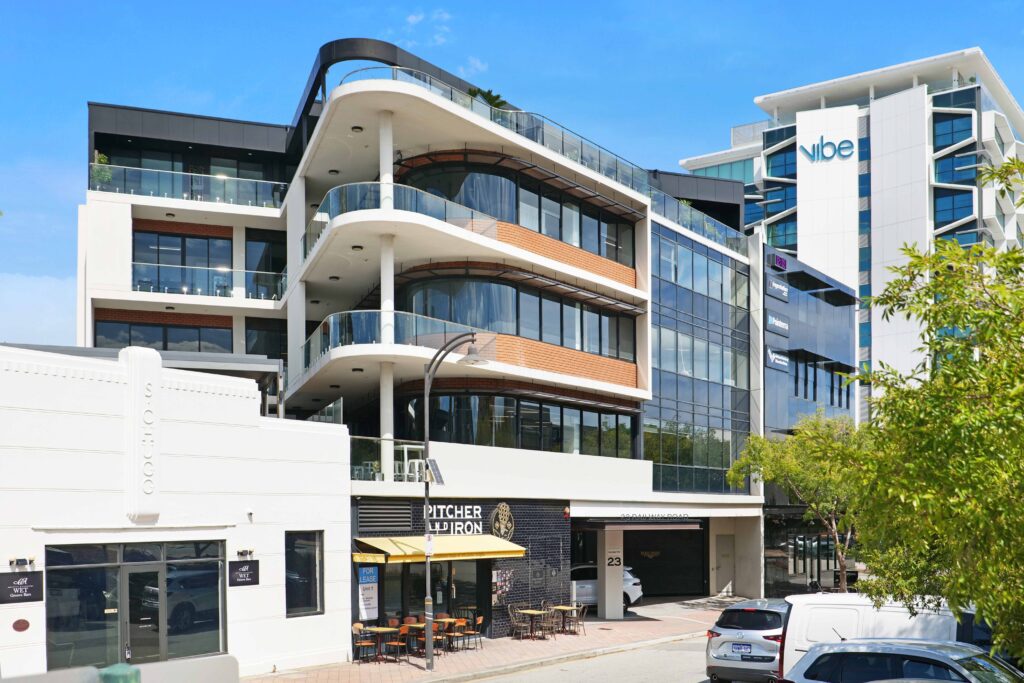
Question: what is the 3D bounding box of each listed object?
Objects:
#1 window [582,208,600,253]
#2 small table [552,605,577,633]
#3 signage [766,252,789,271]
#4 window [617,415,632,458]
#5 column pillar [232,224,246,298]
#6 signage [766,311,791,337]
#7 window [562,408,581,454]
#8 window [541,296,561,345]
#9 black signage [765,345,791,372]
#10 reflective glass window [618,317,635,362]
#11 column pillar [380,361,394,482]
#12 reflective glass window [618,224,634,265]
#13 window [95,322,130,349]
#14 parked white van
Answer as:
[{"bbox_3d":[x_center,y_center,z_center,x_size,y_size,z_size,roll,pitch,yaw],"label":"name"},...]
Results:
[{"bbox_3d":[2.561,-3.575,32.066,0.100,1.260,1.036,-6,-10,38],"label":"window"},{"bbox_3d":[1.545,8.211,29.300,0.660,0.740,0.660,-6,-10,38],"label":"small table"},{"bbox_3d":[11.768,-3.475,43.800,0.280,0.480,1.080,-3,-4,39],"label":"signage"},{"bbox_3d":[3.955,3.376,35.193,0.100,1.501,1.080,-5,-7,38],"label":"window"},{"bbox_3d":[-10.764,-3.020,39.300,0.540,3.120,0.450,1,-3,-18],"label":"column pillar"},{"bbox_3d":[11.630,-0.805,43.795,0.120,0.989,2.599,-5,-7,38],"label":"signage"},{"bbox_3d":[1.864,2.819,31.190,0.100,1.420,0.980,-6,-10,38],"label":"window"},{"bbox_3d":[1.244,-0.648,31.866,0.100,1.392,1.076,-3,-4,38],"label":"window"},{"bbox_3d":[12.344,0.798,46.311,0.150,1.009,2.766,-3,-4,38],"label":"black signage"},{"bbox_3d":[4.028,-0.078,35.287,0.100,1.505,1.119,-5,-7,38],"label":"reflective glass window"},{"bbox_3d":[-3.401,2.221,27.200,0.370,3.330,0.370,0,-3,0],"label":"column pillar"},{"bbox_3d":[3.878,-3.252,33.723,0.100,1.260,1.018,-6,-10,38],"label":"reflective glass window"},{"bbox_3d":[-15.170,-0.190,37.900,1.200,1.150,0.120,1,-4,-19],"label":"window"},{"bbox_3d":[7.880,5.770,18.460,5.150,1.970,1.950,-5,-7,38],"label":"parked white van"}]

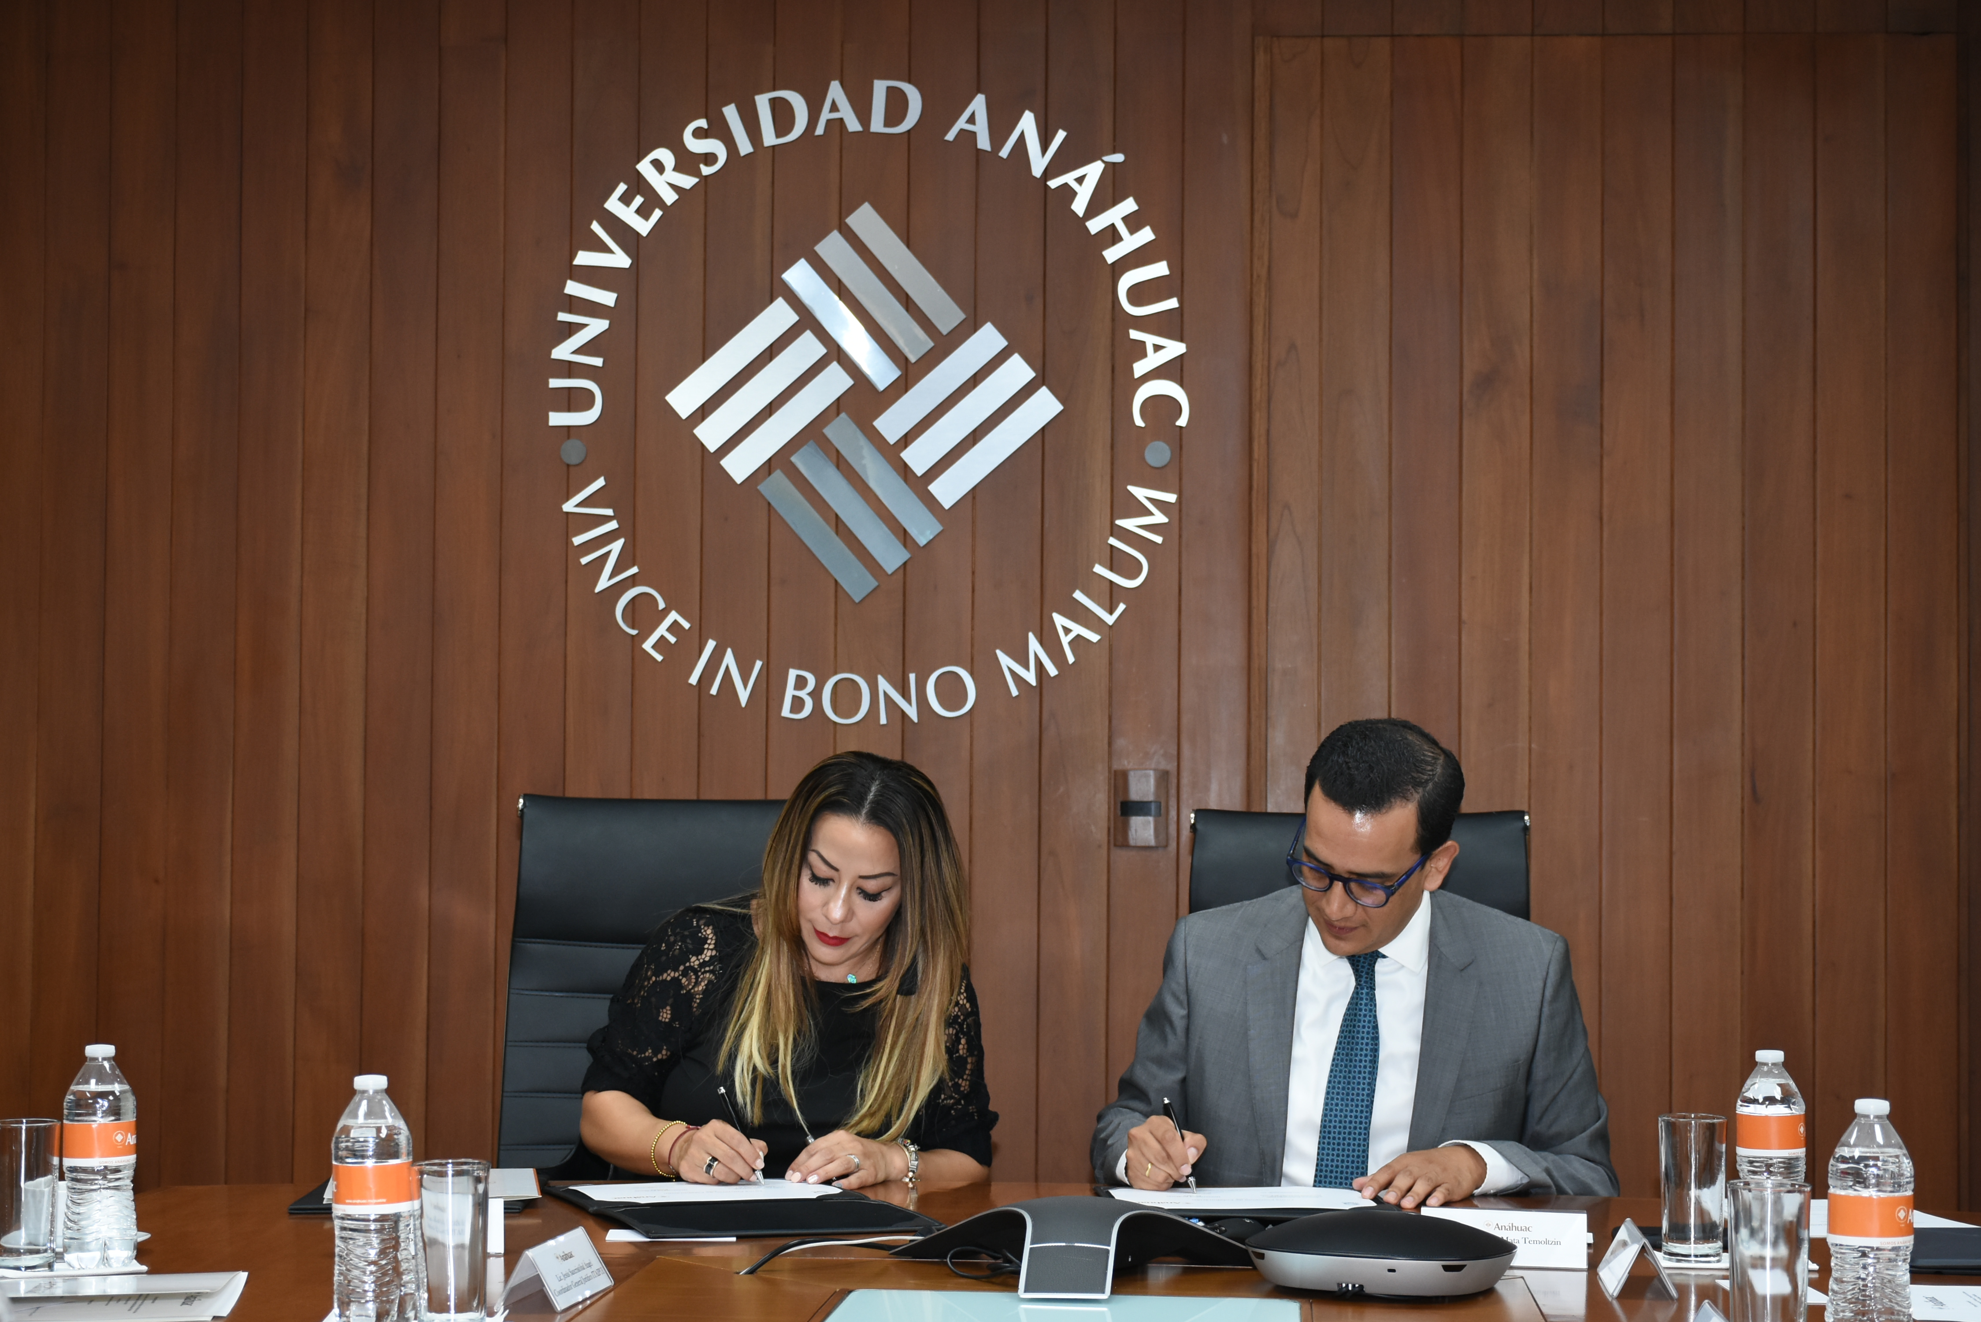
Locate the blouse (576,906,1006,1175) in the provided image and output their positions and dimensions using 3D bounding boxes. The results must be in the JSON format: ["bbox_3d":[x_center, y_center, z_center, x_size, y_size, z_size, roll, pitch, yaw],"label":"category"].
[{"bbox_3d":[-0.227,0.510,3.580,0.480,0.480,0.360,1,-2,-7],"label":"blouse"}]

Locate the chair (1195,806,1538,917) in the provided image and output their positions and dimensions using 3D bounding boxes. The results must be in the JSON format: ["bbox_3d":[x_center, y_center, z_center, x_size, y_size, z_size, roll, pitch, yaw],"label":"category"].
[{"bbox_3d":[0.470,0.763,3.966,0.580,1.137,0.640,0,-2,6],"label":"chair"}]

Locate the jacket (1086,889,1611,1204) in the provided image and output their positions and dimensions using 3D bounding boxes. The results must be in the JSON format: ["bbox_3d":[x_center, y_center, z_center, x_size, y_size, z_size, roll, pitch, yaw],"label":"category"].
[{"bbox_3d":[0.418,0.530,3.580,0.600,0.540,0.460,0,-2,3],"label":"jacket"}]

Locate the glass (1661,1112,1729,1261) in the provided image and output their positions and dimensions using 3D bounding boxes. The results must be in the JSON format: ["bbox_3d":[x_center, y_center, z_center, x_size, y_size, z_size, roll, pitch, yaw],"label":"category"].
[{"bbox_3d":[0.666,0.499,2.970,0.064,0.133,0.064,0,-2,0],"label":"glass"}]

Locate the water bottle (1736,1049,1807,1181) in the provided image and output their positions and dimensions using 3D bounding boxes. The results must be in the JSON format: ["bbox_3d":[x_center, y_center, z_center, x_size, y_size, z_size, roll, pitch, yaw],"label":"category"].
[{"bbox_3d":[0.736,0.465,2.955,0.066,0.200,0.066,0,-2,0],"label":"water bottle"}]

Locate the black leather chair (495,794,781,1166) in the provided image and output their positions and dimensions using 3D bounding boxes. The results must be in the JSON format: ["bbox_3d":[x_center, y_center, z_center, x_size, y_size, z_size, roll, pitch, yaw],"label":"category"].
[{"bbox_3d":[-0.395,0.752,3.965,0.580,1.145,0.640,1,-2,-3],"label":"black leather chair"}]

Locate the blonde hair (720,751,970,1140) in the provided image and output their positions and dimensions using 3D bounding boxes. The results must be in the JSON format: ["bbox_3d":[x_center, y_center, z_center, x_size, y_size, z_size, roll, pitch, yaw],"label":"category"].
[{"bbox_3d":[-0.160,0.314,3.470,0.275,0.430,0.260,0,-2,5],"label":"blonde hair"}]

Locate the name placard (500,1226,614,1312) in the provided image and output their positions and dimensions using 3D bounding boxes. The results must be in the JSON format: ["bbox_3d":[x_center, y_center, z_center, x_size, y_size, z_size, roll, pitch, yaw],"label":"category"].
[{"bbox_3d":[-0.375,0.523,2.708,0.058,0.052,0.140,0,-2,12],"label":"name placard"}]

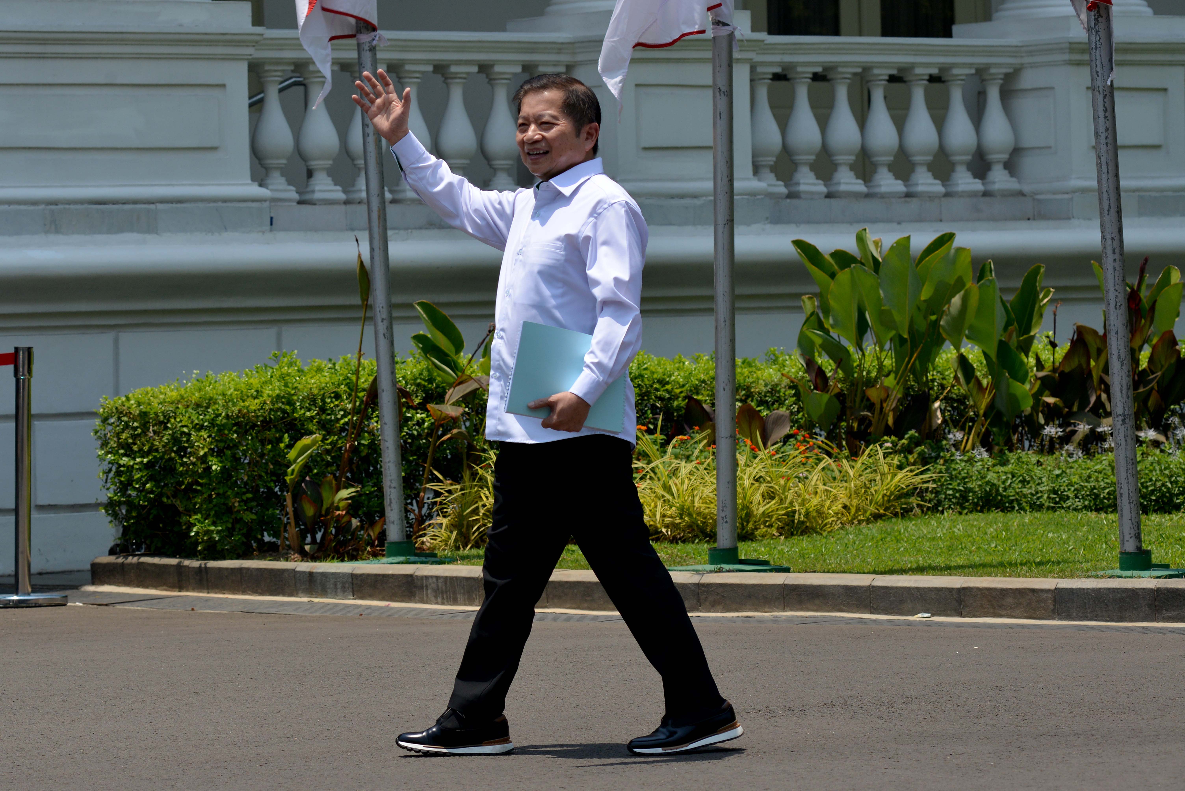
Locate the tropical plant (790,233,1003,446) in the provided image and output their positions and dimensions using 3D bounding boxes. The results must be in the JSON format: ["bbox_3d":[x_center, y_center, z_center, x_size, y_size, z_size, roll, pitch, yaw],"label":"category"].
[{"bbox_3d":[1.325,-0.133,18.013,0.900,1.205,0.750,-1,1,0],"label":"tropical plant"}]

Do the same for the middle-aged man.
[{"bbox_3d":[-0.110,0.039,9.840,0.870,1.634,0.580,-2,1,-20],"label":"middle-aged man"}]

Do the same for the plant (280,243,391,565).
[{"bbox_3d":[-1.010,0.029,16.063,0.500,1.226,0.420,-1,1,0],"label":"plant"}]

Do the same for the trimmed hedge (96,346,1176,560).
[{"bbox_3d":[0.447,0.174,17.947,5.308,0.780,0.850,-2,1,-30],"label":"trimmed hedge"}]

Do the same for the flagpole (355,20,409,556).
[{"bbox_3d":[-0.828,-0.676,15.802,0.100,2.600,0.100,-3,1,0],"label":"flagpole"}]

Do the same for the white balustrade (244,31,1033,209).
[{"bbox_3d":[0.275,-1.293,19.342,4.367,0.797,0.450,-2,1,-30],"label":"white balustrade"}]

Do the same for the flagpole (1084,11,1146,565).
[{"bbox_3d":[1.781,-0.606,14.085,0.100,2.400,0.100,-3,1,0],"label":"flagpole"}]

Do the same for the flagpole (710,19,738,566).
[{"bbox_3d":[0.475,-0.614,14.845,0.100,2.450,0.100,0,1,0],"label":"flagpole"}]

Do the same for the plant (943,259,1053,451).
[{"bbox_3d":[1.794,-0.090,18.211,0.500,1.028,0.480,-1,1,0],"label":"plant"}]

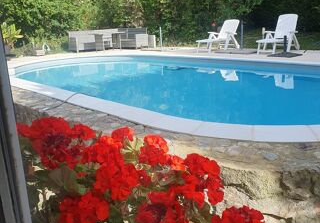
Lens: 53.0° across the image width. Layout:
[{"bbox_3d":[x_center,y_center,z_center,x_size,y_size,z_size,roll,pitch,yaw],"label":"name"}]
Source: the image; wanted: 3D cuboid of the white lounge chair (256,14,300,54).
[{"bbox_3d":[3.168,-2.091,8.604,0.690,0.984,1.488,10,19,41],"label":"white lounge chair"}]

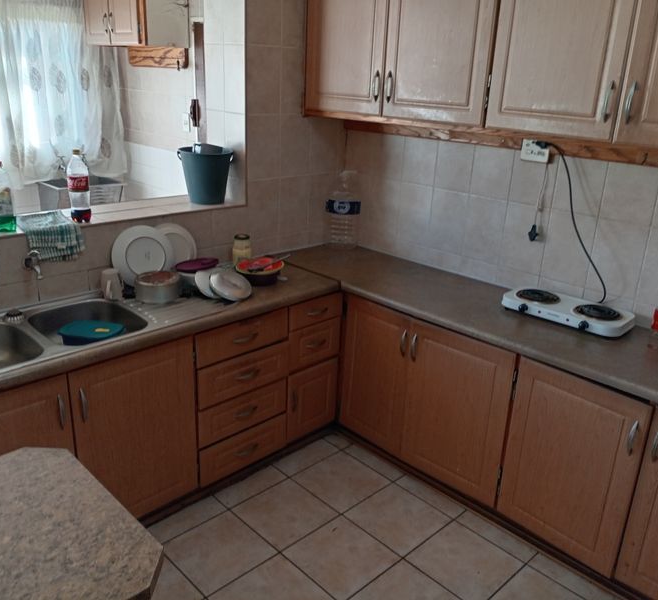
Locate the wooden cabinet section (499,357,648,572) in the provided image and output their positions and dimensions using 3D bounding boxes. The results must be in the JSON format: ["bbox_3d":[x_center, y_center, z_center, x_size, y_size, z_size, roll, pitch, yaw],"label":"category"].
[{"bbox_3d":[1.046,0.552,2.453,0.500,0.700,0.475,-17,27,-42],"label":"wooden cabinet section"}]

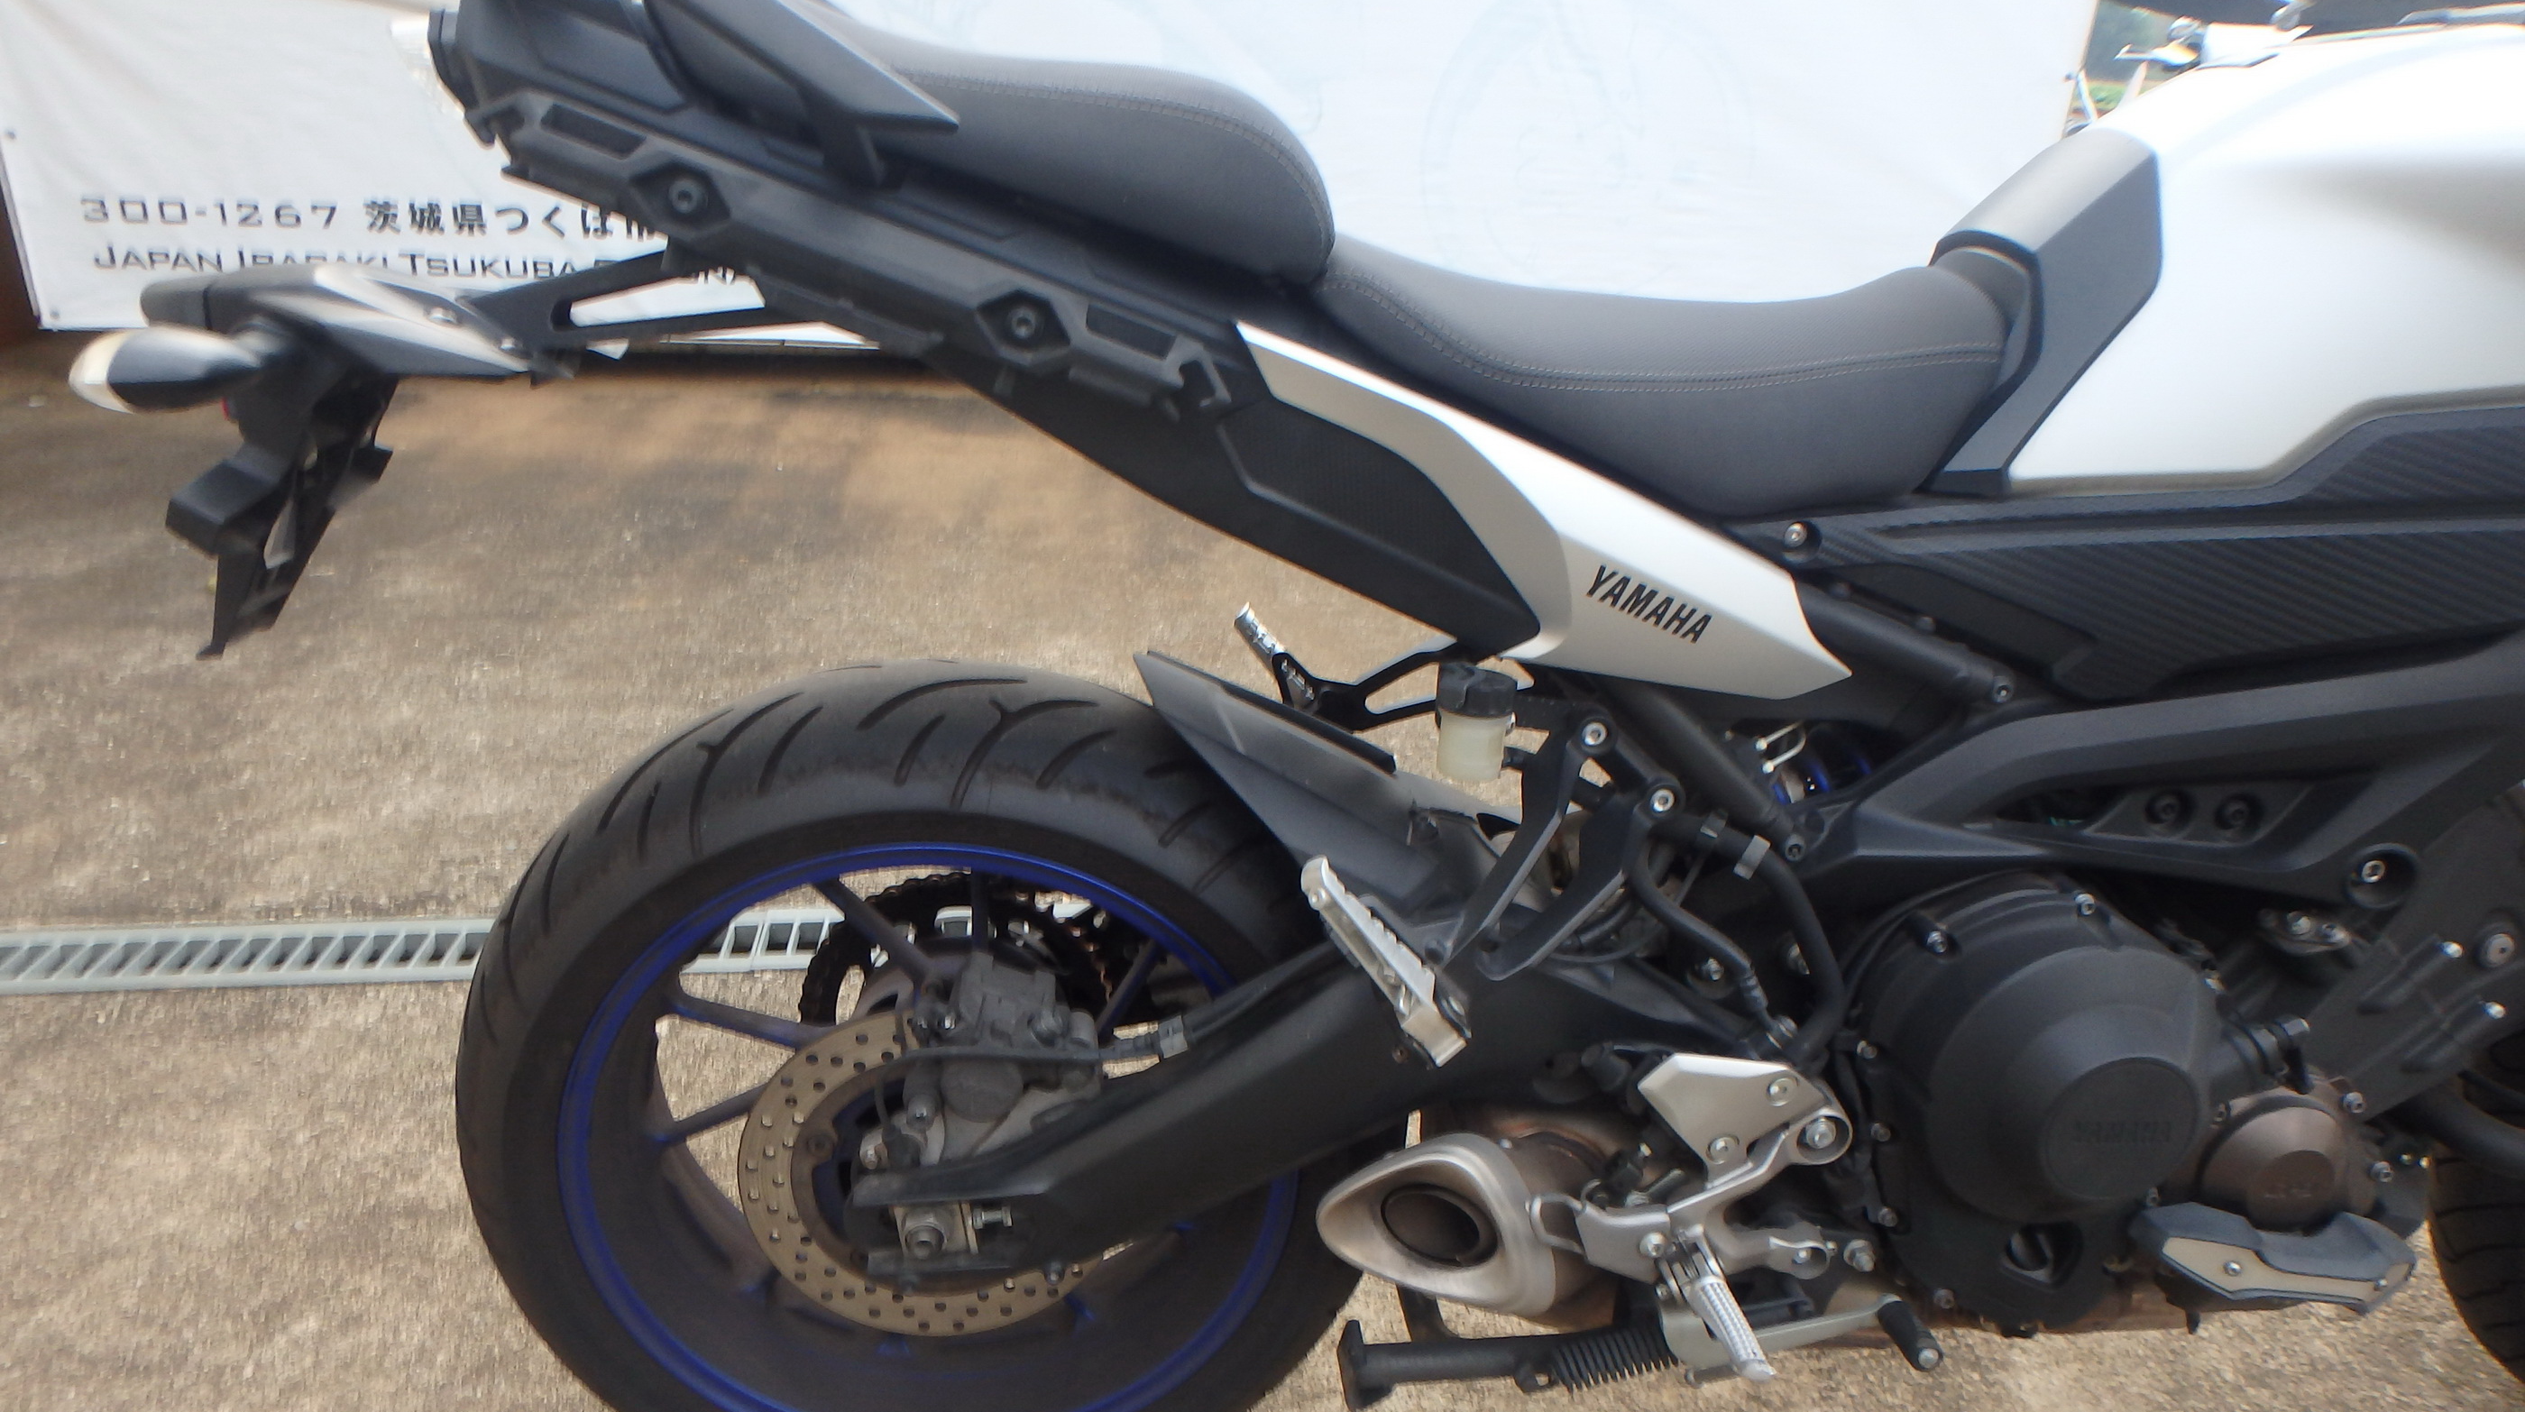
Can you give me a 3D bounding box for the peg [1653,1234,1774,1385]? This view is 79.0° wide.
[{"bbox_3d":[0.257,0.336,0.867,0.036,0.034,0.110,2,18,-6],"label":"peg"}]

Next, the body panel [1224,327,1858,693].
[{"bbox_3d":[0.155,-0.103,0.832,0.345,0.186,0.060,2,18,-6],"label":"body panel"}]

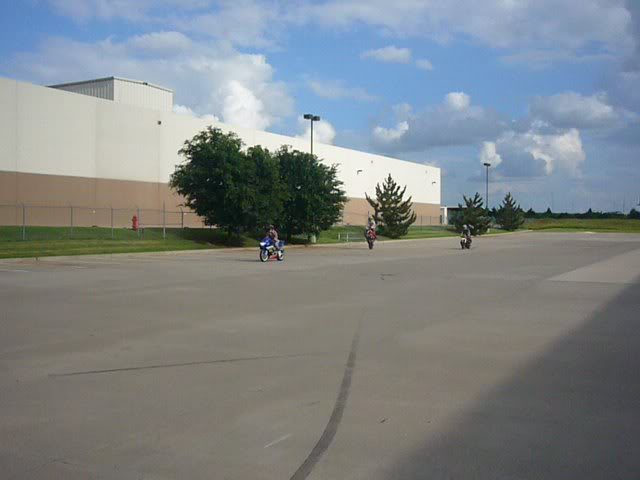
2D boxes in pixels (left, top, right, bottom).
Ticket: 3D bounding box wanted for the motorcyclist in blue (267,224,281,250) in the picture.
[{"bbox_3d":[-1.864,-0.088,28.900,0.550,1.100,0.750,1,2,30],"label":"motorcyclist in blue"}]

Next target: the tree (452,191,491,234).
[{"bbox_3d":[17.648,-3.029,84.000,4.300,4.900,4.400,0,2,0],"label":"tree"}]

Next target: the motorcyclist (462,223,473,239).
[{"bbox_3d":[8.693,-0.501,42.500,0.550,1.050,0.700,1,2,21],"label":"motorcyclist"}]

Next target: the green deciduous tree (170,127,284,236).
[{"bbox_3d":[-6.093,-3.722,47.500,6.800,7.500,7.400,0,2,0],"label":"green deciduous tree"}]

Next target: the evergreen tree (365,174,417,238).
[{"bbox_3d":[6.550,-3.113,67.000,4.700,6.000,4.800,0,2,0],"label":"evergreen tree"}]

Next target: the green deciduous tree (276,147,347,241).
[{"bbox_3d":[-0.772,-3.418,53.000,5.400,7.000,5.400,0,2,0],"label":"green deciduous tree"}]

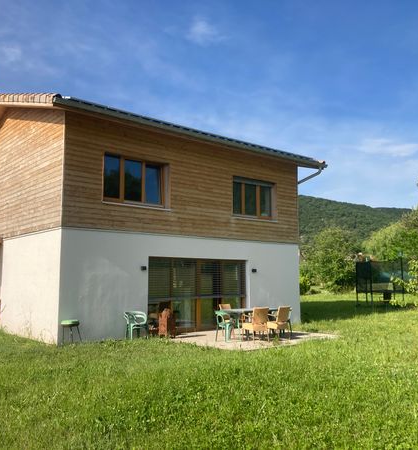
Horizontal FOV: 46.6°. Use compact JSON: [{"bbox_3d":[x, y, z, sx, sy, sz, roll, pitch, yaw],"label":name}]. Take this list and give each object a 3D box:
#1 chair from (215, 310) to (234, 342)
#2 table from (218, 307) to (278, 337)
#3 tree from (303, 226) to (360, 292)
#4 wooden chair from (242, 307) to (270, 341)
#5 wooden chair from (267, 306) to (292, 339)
[{"bbox_3d":[0.508,2.624,12.706,0.556,0.799,0.546,-6,-8,40],"label":"chair"},{"bbox_3d":[1.134,2.745,13.526,1.771,0.739,0.911,5,-8,-40],"label":"table"},{"bbox_3d":[13.378,3.768,53.000,6.200,7.200,6.200,0,-6,0],"label":"tree"},{"bbox_3d":[1.208,2.561,12.586,0.516,0.890,0.546,4,-8,-34],"label":"wooden chair"},{"bbox_3d":[1.862,2.614,13.078,0.516,0.890,0.546,6,-9,-43],"label":"wooden chair"}]

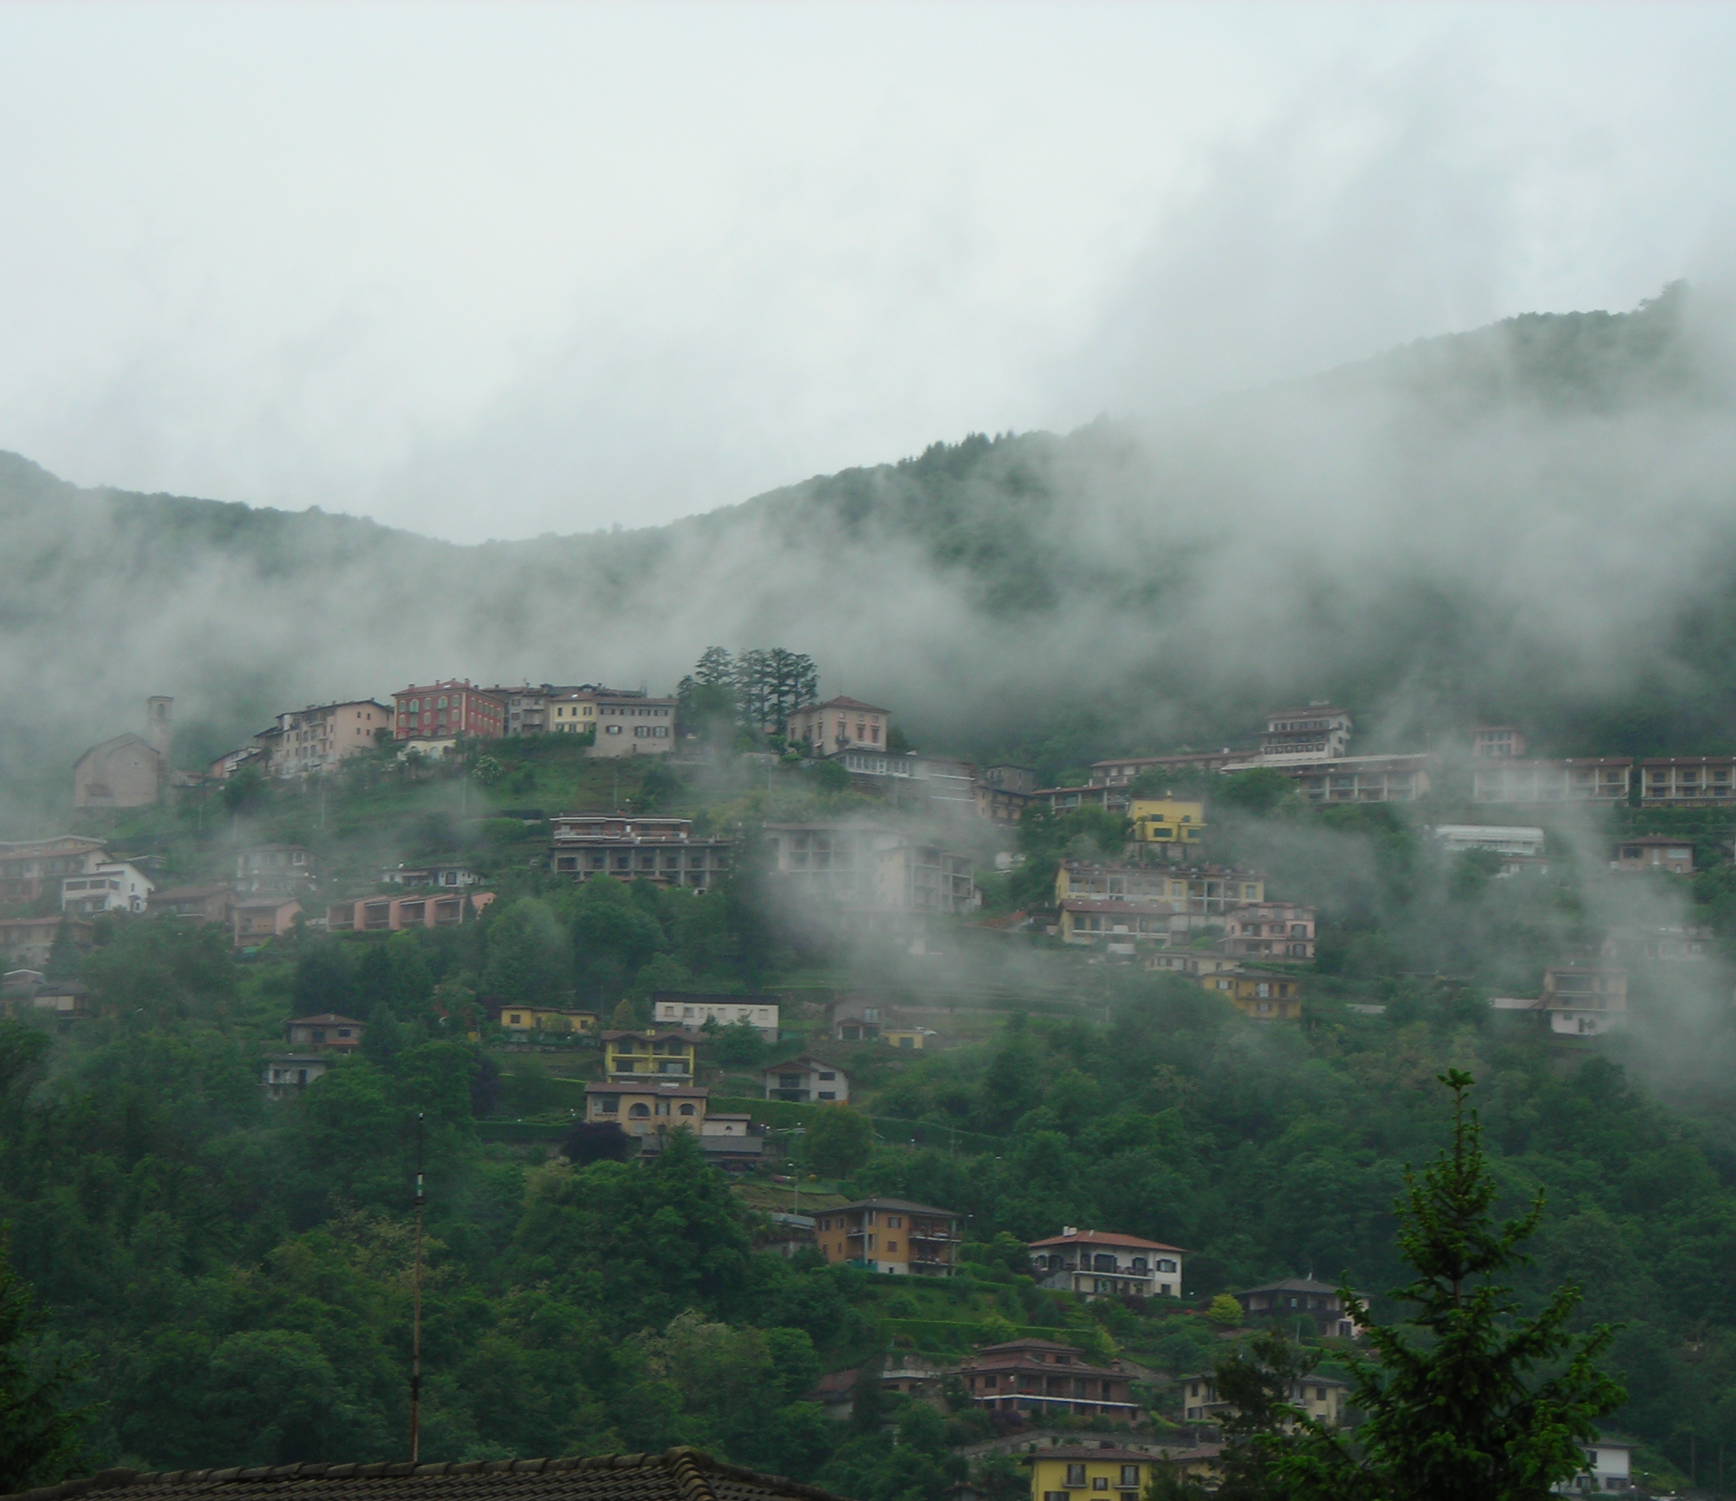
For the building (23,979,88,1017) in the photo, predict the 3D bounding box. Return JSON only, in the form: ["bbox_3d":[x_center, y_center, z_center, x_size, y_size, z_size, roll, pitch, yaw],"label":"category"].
[{"bbox_3d":[-120.490,37.260,995.000,8.500,6.620,7.500,-2,-11,10],"label":"building"}]

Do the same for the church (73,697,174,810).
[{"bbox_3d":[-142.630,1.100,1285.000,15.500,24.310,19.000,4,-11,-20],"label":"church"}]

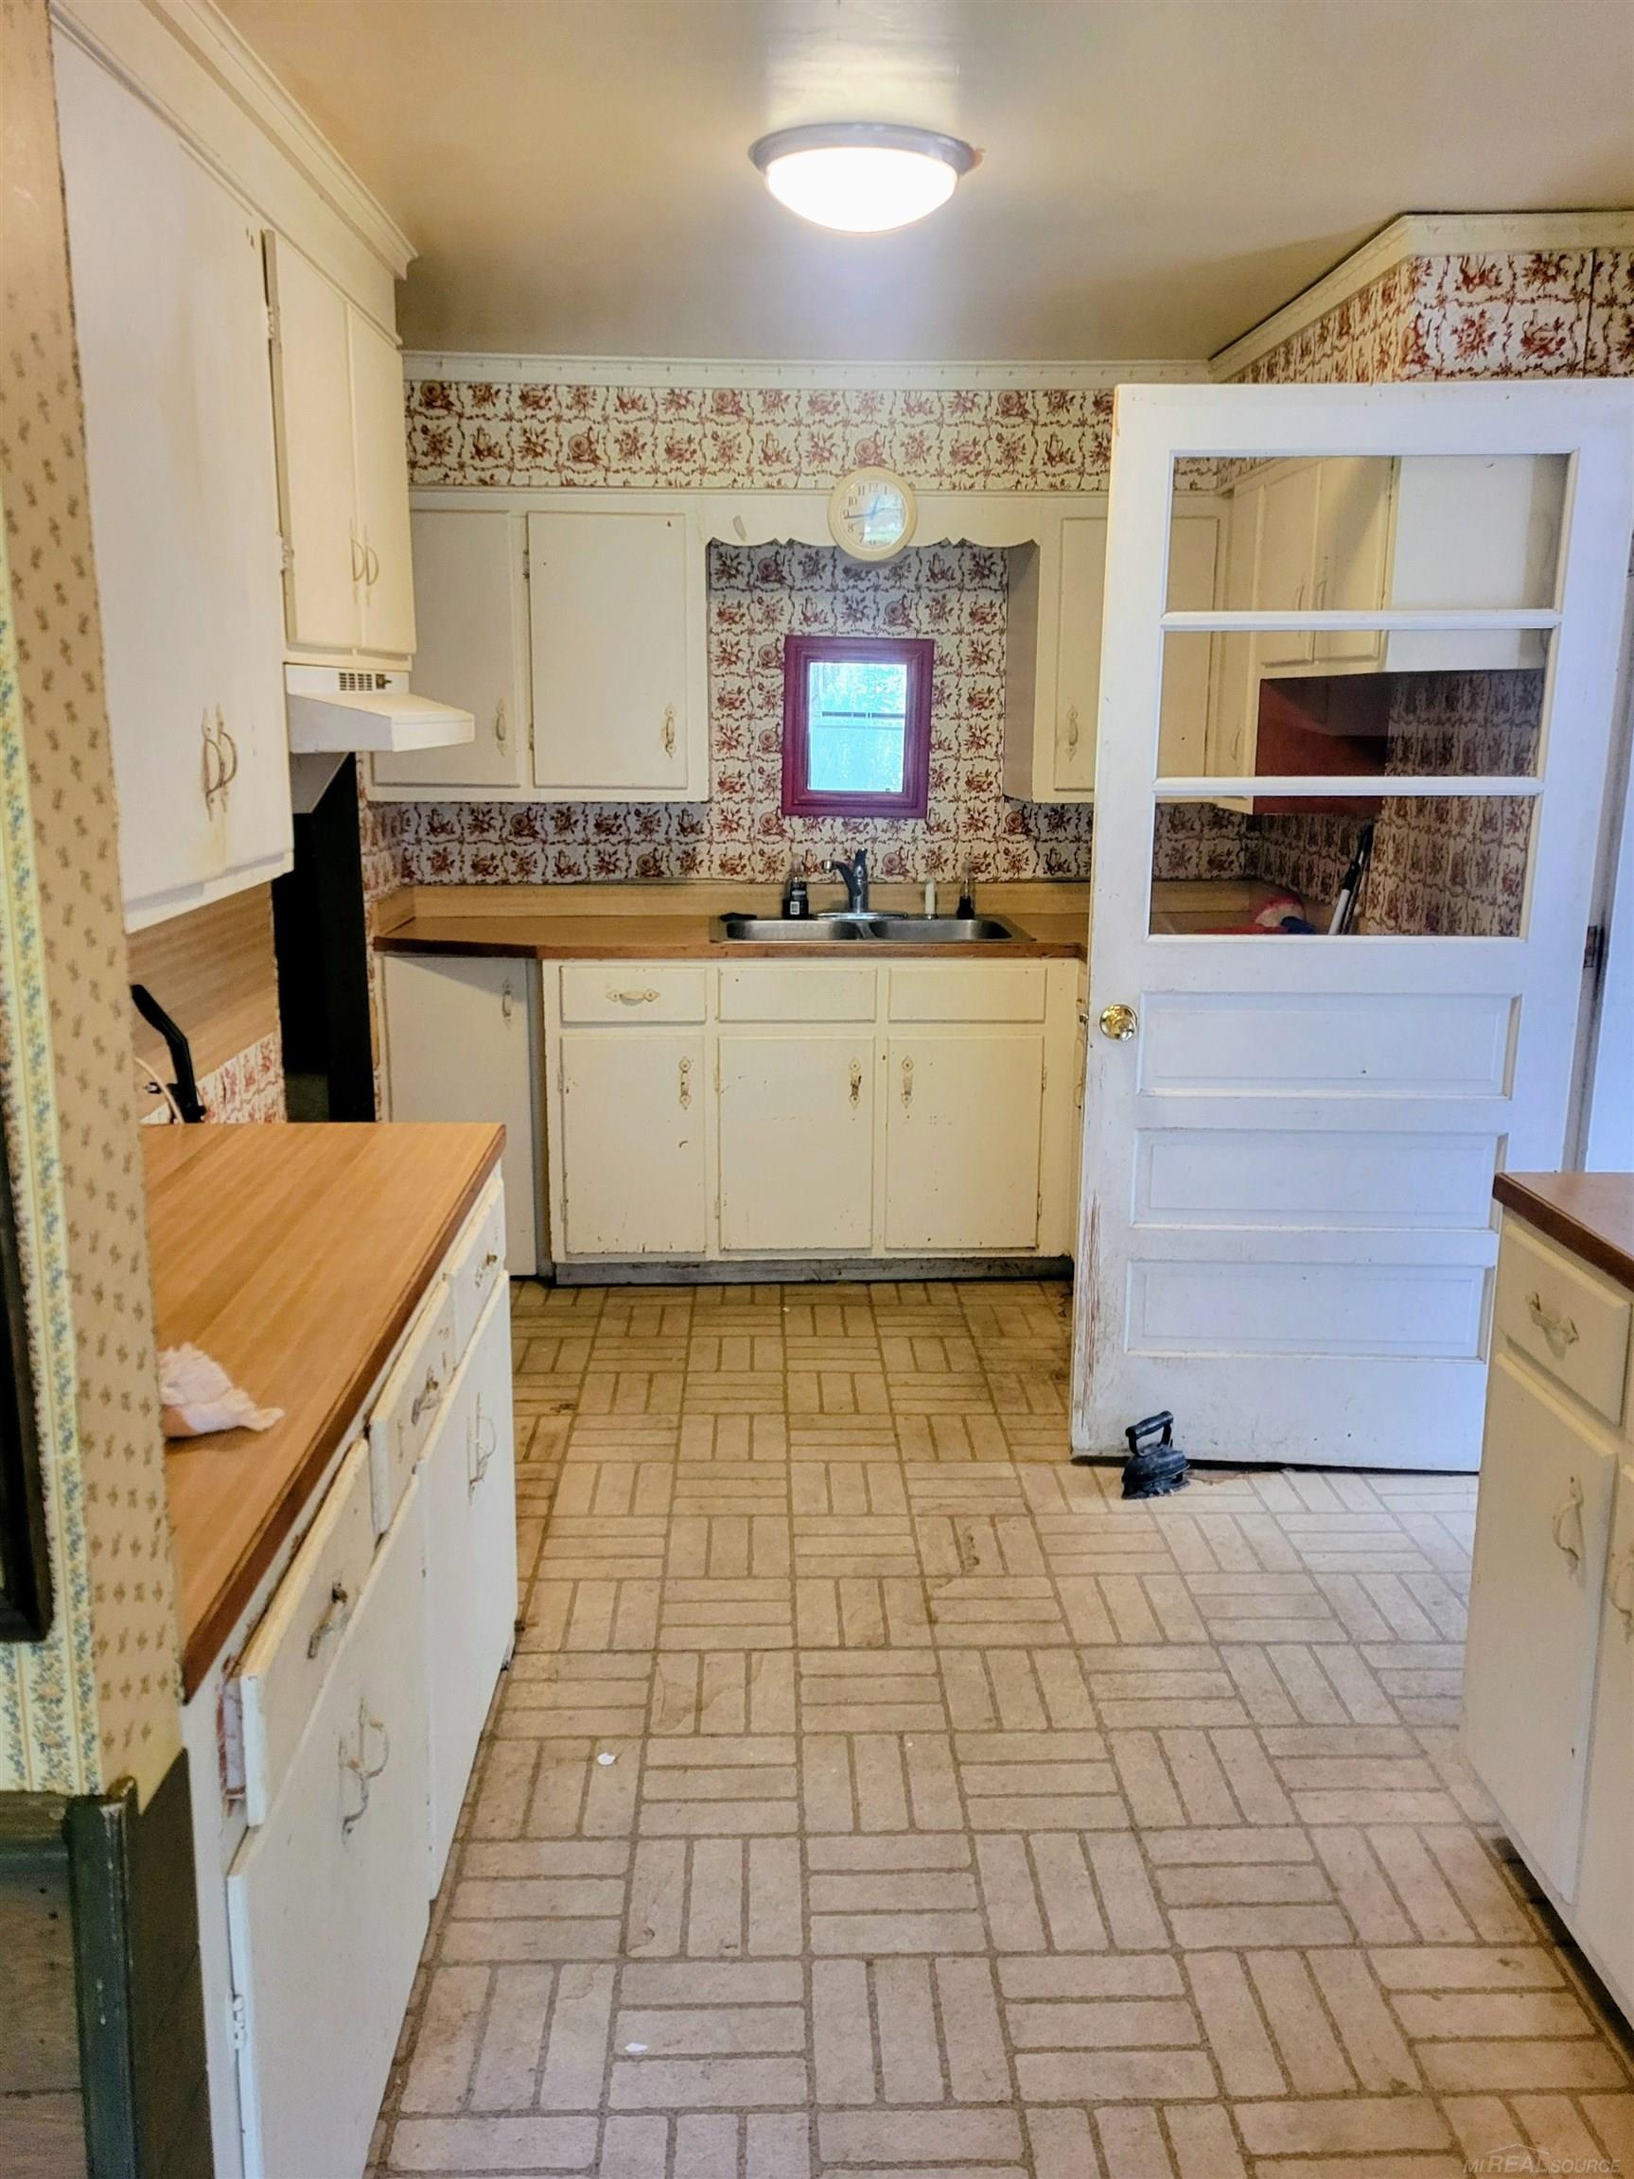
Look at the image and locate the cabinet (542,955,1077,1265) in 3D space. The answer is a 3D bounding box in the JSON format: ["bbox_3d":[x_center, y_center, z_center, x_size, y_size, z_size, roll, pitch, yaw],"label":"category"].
[{"bbox_3d":[-0.020,0.012,4.467,1.375,0.847,0.560,0,13,-2],"label":"cabinet"}]

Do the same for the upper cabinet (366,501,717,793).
[{"bbox_3d":[-0.708,-1.144,4.288,0.860,0.748,0.330,0,13,-2],"label":"upper cabinet"}]

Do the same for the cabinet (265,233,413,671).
[{"bbox_3d":[-0.929,-1.015,2.733,0.305,0.600,0.880,0,13,-2],"label":"cabinet"}]

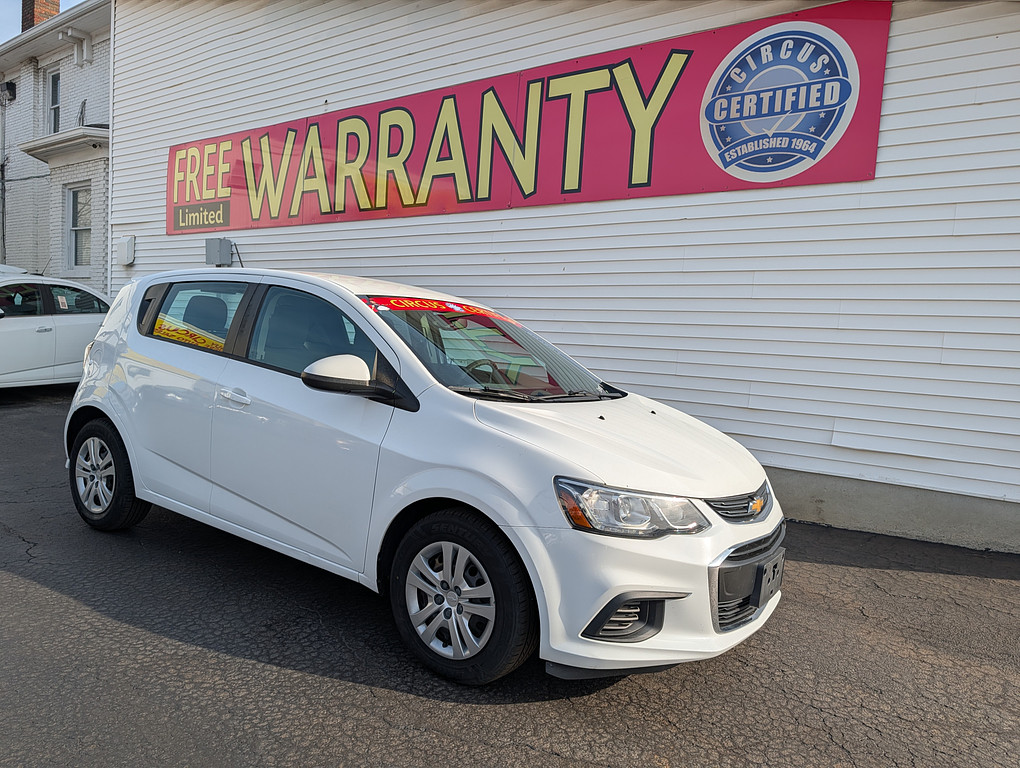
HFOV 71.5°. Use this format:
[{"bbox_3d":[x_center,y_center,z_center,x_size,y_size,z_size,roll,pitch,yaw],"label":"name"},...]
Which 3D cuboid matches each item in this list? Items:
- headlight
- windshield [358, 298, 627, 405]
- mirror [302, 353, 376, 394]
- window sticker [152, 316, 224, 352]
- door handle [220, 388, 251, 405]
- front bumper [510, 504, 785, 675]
[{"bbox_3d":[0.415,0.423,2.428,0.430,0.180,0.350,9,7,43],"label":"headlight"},{"bbox_3d":[-0.041,-0.168,3.440,0.840,0.110,1.360,43,23,24],"label":"windshield"},{"bbox_3d":[-0.650,-0.041,2.771,0.180,0.140,0.215,8,6,33],"label":"mirror"},{"bbox_3d":[-1.651,-0.262,3.613,0.600,0.135,0.015,10,-11,33],"label":"window sticker"},{"bbox_3d":[-1.255,0.062,3.219,0.205,0.043,0.050,15,10,32],"label":"door handle"},{"bbox_3d":[0.747,0.703,2.957,0.740,0.550,1.730,8,6,33],"label":"front bumper"}]

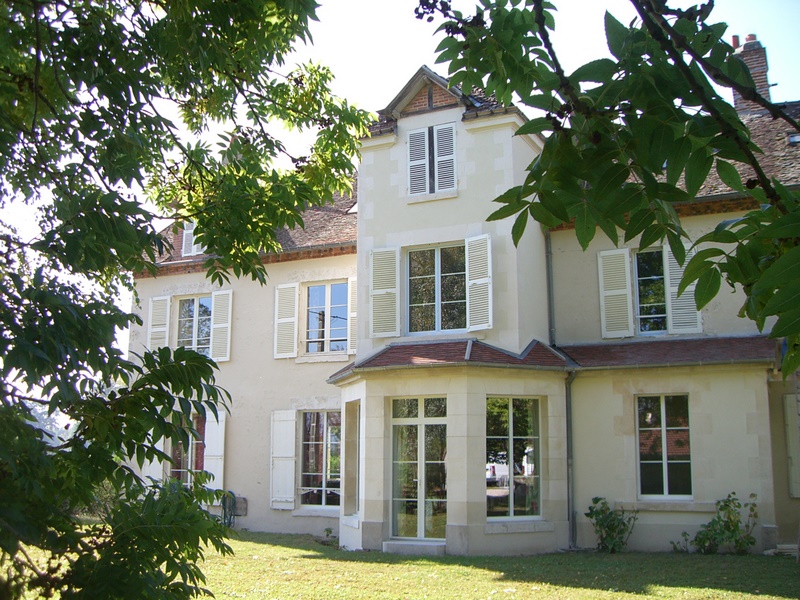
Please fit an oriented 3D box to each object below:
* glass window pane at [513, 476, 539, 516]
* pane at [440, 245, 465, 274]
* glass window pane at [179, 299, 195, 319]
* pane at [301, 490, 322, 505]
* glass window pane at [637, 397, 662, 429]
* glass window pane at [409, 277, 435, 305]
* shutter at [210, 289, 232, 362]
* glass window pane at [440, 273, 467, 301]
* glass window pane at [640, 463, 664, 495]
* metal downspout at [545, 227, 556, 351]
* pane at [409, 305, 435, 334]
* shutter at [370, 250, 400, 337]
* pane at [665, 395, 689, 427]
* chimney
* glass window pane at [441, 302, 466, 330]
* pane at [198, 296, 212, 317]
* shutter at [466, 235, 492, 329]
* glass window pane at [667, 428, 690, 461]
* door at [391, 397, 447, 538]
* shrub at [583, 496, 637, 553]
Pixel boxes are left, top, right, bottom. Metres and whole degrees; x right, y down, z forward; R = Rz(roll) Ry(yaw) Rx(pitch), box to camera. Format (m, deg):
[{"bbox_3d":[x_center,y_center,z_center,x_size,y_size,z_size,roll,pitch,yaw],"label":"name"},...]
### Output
[{"bbox_3d":[2.224,3.447,15.379,0.501,0.663,0.030,3,-9,-15],"label":"glass window pane"},{"bbox_3d":[1.099,-0.801,17.728,0.570,0.585,0.020,-5,-13,24],"label":"pane"},{"bbox_3d":[-5.711,0.252,23.532,0.500,0.538,0.020,-5,-13,24],"label":"glass window pane"},{"bbox_3d":[-1.872,4.205,18.697,0.515,0.312,0.030,-5,-11,26],"label":"pane"},{"bbox_3d":[4.468,2.011,15.701,0.420,0.570,0.040,-5,-11,25],"label":"glass window pane"},{"bbox_3d":[0.426,-0.179,16.943,0.540,0.530,0.040,-5,-11,25],"label":"glass window pane"},{"bbox_3d":[-4.625,0.675,22.681,0.651,1.870,0.045,-5,-13,24],"label":"shutter"},{"bbox_3d":[1.021,-0.217,16.609,0.529,0.518,0.030,-5,-10,29],"label":"glass window pane"},{"bbox_3d":[4.447,3.152,15.490,0.420,0.570,0.040,-5,-11,25],"label":"glass window pane"},{"bbox_3d":[2.969,-0.269,17.310,0.100,2.383,0.100,-5,-10,29],"label":"metal downspout"},{"bbox_3d":[0.428,0.347,16.845,0.540,0.530,0.040,-5,-11,25],"label":"pane"},{"bbox_3d":[-0.283,-0.131,17.097,0.663,1.739,0.045,-5,-10,29],"label":"shutter"},{"bbox_3d":[5.053,2.038,15.988,0.405,0.572,0.020,-5,-13,24],"label":"pane"},{"bbox_3d":[8.383,-5.332,21.059,0.790,1.900,0.600,-5,-13,24],"label":"chimney"},{"bbox_3d":[1.018,0.300,16.562,0.540,0.530,0.040,-5,-11,25],"label":"glass window pane"},{"bbox_3d":[-4.559,0.170,20.729,0.465,0.475,0.030,-5,-11,26],"label":"pane"},{"bbox_3d":[1.402,-0.307,15.413,0.586,1.669,0.045,-9,-14,43],"label":"shutter"},{"bbox_3d":[4.877,2.529,15.390,0.420,0.570,0.040,-5,-11,25],"label":"glass window pane"},{"bbox_3d":[0.350,3.007,15.767,1.160,2.520,0.080,-5,-11,25],"label":"door"},{"bbox_3d":[3.645,3.869,15.135,0.820,0.930,0.700,-5,-11,25],"label":"shrub"}]

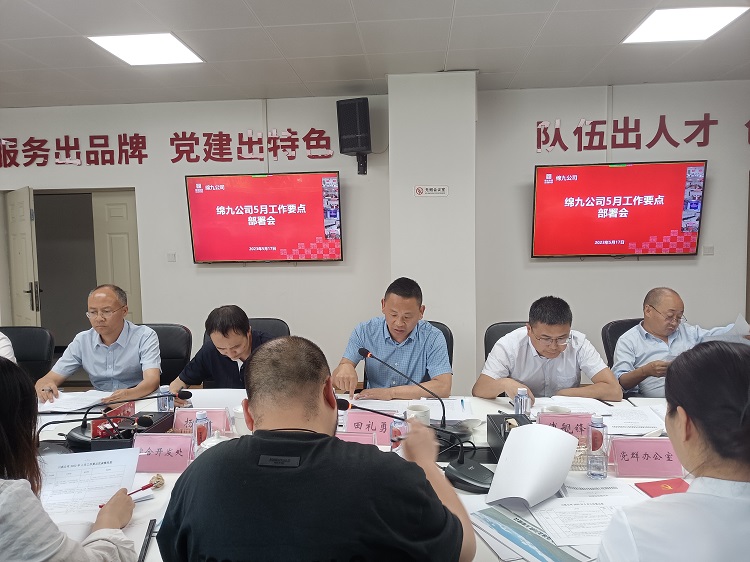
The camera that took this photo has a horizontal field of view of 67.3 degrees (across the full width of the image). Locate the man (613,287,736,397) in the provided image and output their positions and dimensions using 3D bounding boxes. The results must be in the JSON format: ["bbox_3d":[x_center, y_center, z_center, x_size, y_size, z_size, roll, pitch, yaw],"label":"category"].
[{"bbox_3d":[1.471,0.649,2.713,0.680,1.230,0.750,-1,3,-4],"label":"man"}]

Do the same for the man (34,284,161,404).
[{"bbox_3d":[-1.371,0.664,2.854,0.620,1.285,0.720,-1,3,1],"label":"man"}]

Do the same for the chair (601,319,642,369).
[{"bbox_3d":[1.506,0.739,2.798,0.600,1.046,0.640,-2,3,-14],"label":"chair"}]

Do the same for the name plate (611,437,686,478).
[{"bbox_3d":[0.823,0.529,1.713,0.195,0.105,0.080,-1,3,5],"label":"name plate"}]

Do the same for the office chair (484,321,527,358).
[{"bbox_3d":[0.827,0.752,2.786,0.600,1.044,0.640,-1,3,4],"label":"office chair"}]

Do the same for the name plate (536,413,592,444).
[{"bbox_3d":[0.671,0.516,1.975,0.195,0.105,0.080,-1,3,5],"label":"name plate"}]

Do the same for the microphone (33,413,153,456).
[{"bbox_3d":[-0.954,0.521,1.875,0.454,0.167,0.130,0,3,11],"label":"microphone"}]

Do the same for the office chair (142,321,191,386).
[{"bbox_3d":[-1.297,0.780,2.977,0.600,1.035,0.640,-1,3,1],"label":"office chair"}]

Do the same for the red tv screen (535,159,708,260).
[{"bbox_3d":[2.140,-0.619,5.017,1.455,0.835,0.070,-1,10,4],"label":"red tv screen"}]

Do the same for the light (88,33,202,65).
[{"bbox_3d":[-1.600,-1.648,3.991,0.585,0.050,0.585,-1,3,5],"label":"light"}]

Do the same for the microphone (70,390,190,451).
[{"bbox_3d":[-0.884,0.489,2.019,0.467,0.210,0.130,0,3,11],"label":"microphone"}]

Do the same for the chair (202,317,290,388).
[{"bbox_3d":[-0.772,0.754,3.001,0.600,1.050,0.660,-1,3,5],"label":"chair"}]

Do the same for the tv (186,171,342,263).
[{"bbox_3d":[-1.032,-0.589,5.315,1.450,0.830,0.060,-1,13,5],"label":"tv"}]

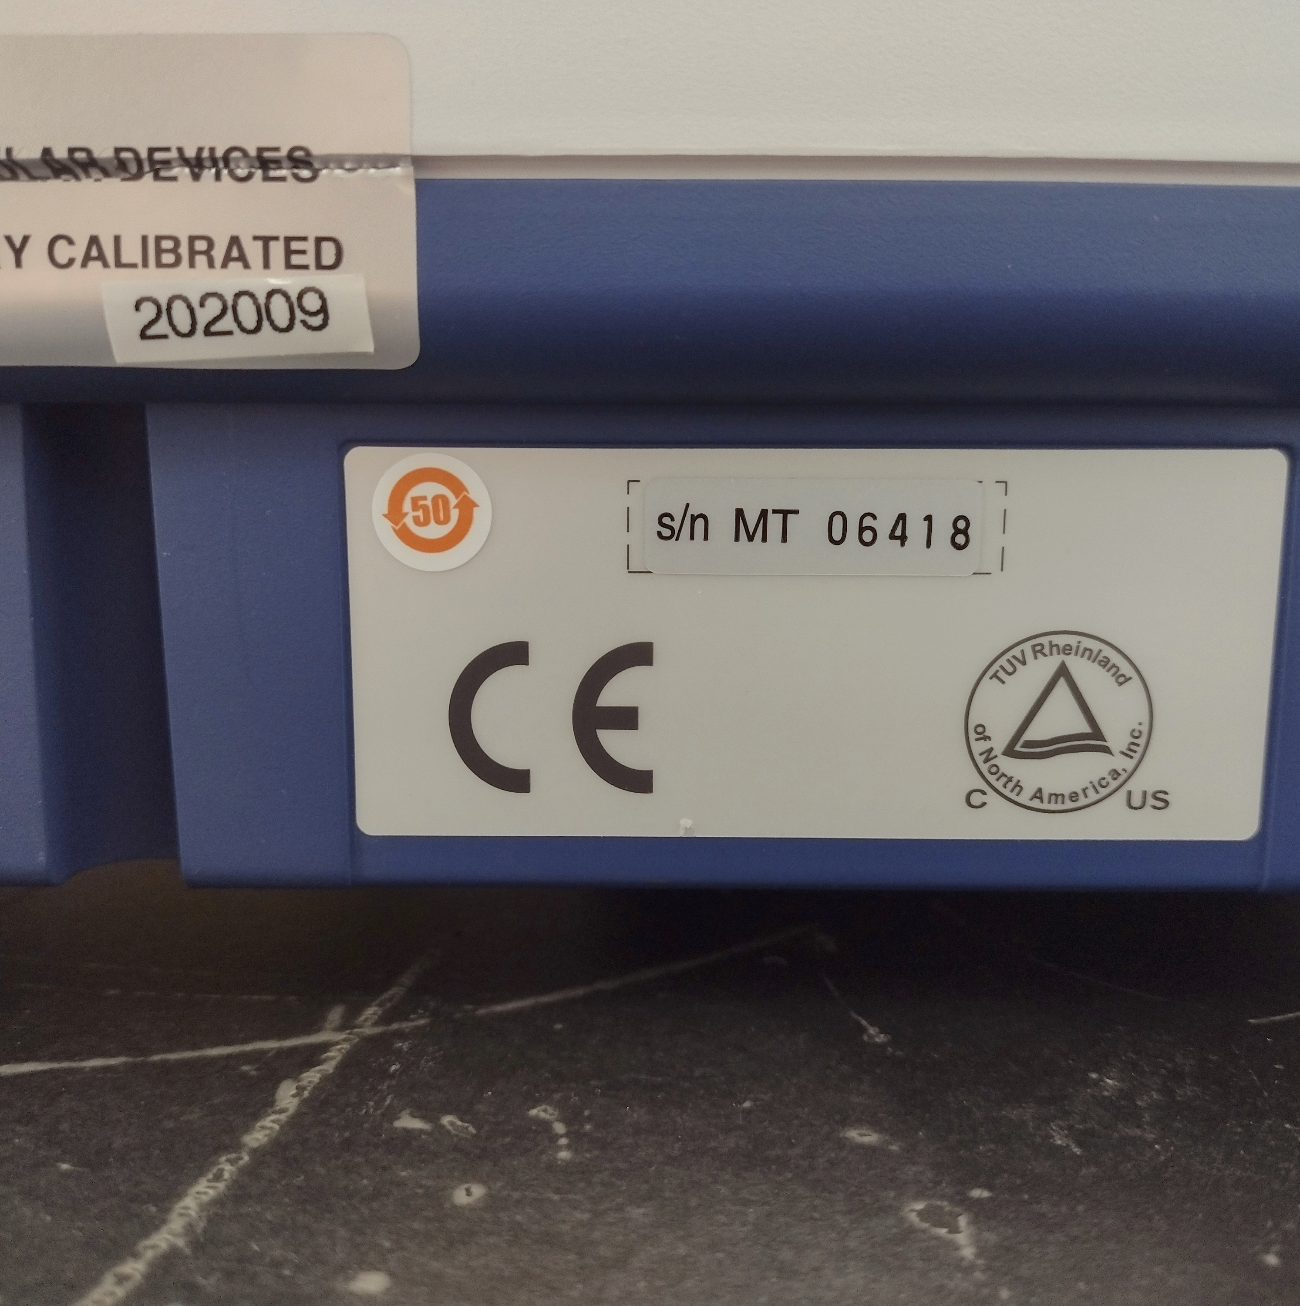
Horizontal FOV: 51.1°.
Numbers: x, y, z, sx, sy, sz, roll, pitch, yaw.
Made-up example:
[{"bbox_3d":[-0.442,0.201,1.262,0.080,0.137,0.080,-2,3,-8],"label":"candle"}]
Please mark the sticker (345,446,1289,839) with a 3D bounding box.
[{"bbox_3d":[0.014,0.000,0.116,0.078,0.034,0.001,0,10,1],"label":"sticker"}]

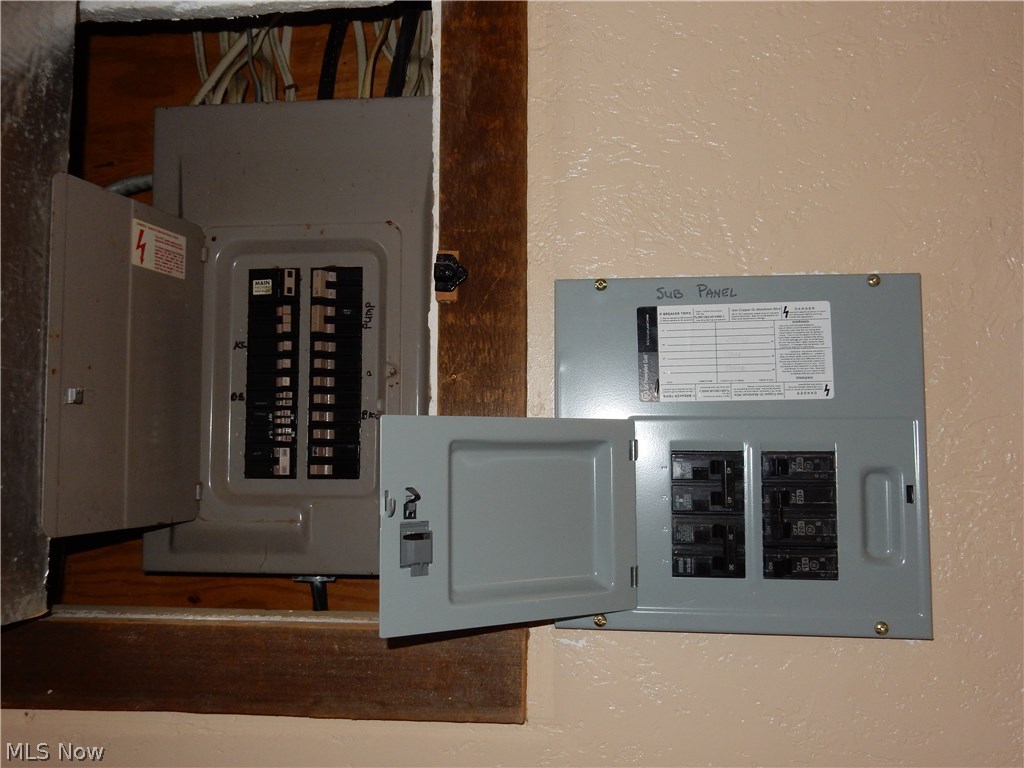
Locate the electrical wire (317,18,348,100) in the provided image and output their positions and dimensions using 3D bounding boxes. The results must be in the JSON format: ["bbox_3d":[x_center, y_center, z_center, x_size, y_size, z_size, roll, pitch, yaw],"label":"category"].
[{"bbox_3d":[-0.211,-0.382,1.048,0.020,0.117,0.020,9,-3,7],"label":"electrical wire"}]

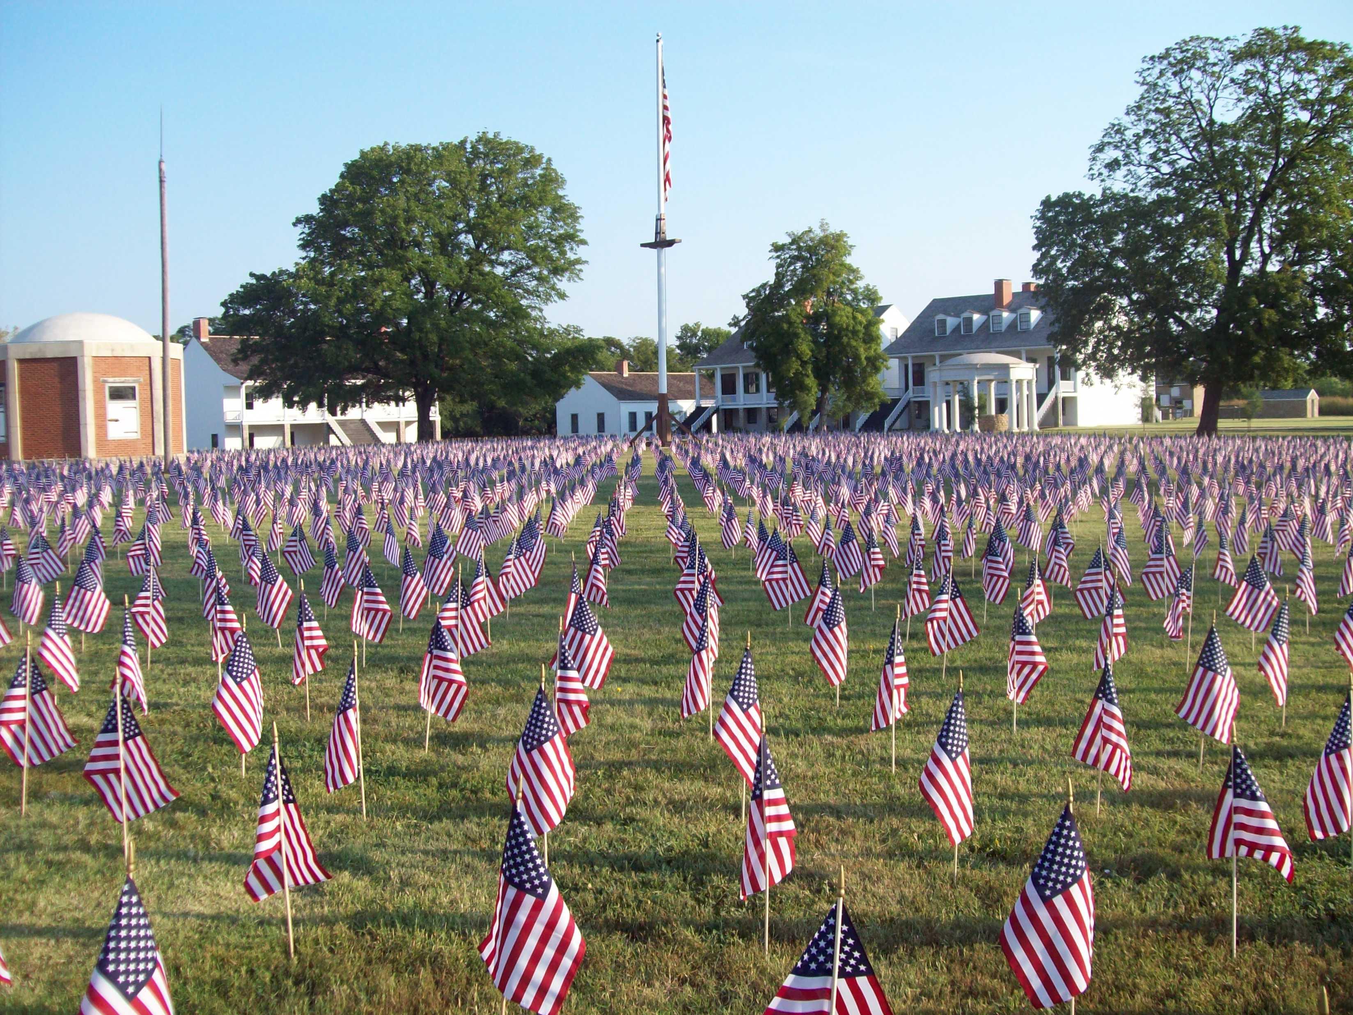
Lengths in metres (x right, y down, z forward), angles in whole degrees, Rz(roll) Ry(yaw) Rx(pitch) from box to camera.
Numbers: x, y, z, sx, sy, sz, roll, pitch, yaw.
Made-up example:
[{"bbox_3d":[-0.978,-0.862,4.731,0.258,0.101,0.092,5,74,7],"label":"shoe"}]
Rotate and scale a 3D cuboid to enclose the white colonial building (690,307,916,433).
[{"bbox_3d":[11.038,-10.816,111.257,15.000,9.800,13.000,3,5,43],"label":"white colonial building"}]

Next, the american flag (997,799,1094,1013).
[{"bbox_3d":[0.837,0.903,3.190,0.209,0.458,0.160,0,4,7],"label":"american flag"}]

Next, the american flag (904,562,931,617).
[{"bbox_3d":[1.639,0.521,9.570,0.180,0.474,0.150,0,4,10],"label":"american flag"}]

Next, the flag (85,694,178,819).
[{"bbox_3d":[-1.865,0.857,4.806,0.315,0.425,0.140,-1,4,-11],"label":"flag"}]

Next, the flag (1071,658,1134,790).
[{"bbox_3d":[1.623,0.839,5.367,0.227,0.486,0.150,1,4,9],"label":"flag"}]

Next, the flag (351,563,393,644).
[{"bbox_3d":[-1.848,0.585,8.511,0.242,0.464,0.140,0,4,-6],"label":"flag"}]

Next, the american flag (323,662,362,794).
[{"bbox_3d":[-1.317,0.861,5.550,0.154,0.534,0.180,-2,4,-14],"label":"american flag"}]

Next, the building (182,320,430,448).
[{"bbox_3d":[-29.826,-9.859,112.368,12.500,10.150,17.620,3,6,45],"label":"building"}]

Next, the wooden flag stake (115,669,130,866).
[{"bbox_3d":[-1.878,0.884,4.766,0.012,0.690,0.012,-4,4,-11],"label":"wooden flag stake"}]

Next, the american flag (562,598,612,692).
[{"bbox_3d":[-0.460,0.702,7.244,0.261,0.473,0.140,-1,4,-4],"label":"american flag"}]

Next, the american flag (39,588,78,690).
[{"bbox_3d":[-3.435,0.738,7.830,0.218,0.576,0.150,-3,4,-24],"label":"american flag"}]

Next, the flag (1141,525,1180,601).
[{"bbox_3d":[3.509,0.406,10.200,0.280,0.510,0.150,0,4,12],"label":"flag"}]

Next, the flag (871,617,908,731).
[{"bbox_3d":[0.938,0.731,6.180,0.163,0.501,0.140,0,4,9],"label":"flag"}]

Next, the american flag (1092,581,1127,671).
[{"bbox_3d":[2.399,0.650,7.800,0.199,0.498,0.150,0,4,17],"label":"american flag"}]

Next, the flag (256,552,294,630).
[{"bbox_3d":[-2.812,0.581,9.850,0.274,0.548,0.140,-2,4,-16],"label":"flag"}]

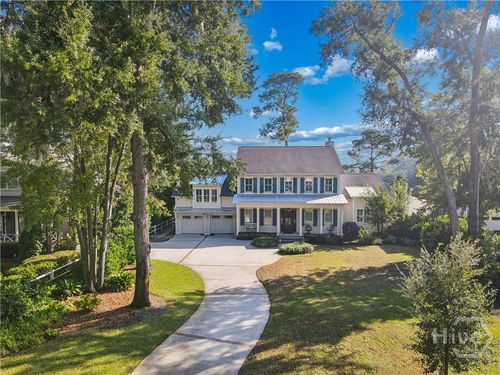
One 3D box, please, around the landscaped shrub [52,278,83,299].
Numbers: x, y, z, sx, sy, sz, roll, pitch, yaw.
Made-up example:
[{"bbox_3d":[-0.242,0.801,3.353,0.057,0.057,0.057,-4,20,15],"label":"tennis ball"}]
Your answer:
[{"bbox_3d":[-10.420,5.689,19.793,1.660,0.860,1.500,0,2,2],"label":"landscaped shrub"}]

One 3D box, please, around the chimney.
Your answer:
[{"bbox_3d":[10.090,-5.739,43.728,1.050,1.250,0.900,0,2,2],"label":"chimney"}]

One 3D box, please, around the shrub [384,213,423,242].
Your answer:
[{"bbox_3d":[16.125,4.108,36.418,3.890,2.870,3.000,0,2,2],"label":"shrub"}]

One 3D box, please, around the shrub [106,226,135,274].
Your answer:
[{"bbox_3d":[-9.155,4.383,24.697,2.080,3.130,2.200,0,2,2],"label":"shrub"}]

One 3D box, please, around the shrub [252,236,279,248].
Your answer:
[{"bbox_3d":[1.485,5.229,33.223,2.430,0.850,2.200,0,2,2],"label":"shrub"}]

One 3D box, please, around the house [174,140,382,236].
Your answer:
[{"bbox_3d":[3.600,0.046,42.027,24.400,10.600,13.000,0,2,2],"label":"house"}]

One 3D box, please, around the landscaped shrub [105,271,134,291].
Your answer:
[{"bbox_3d":[-7.969,5.601,21.168,1.780,0.940,1.600,0,2,2],"label":"landscaped shrub"}]

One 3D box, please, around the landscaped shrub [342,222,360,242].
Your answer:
[{"bbox_3d":[10.514,4.611,35.910,1.820,1.900,1.750,0,2,2],"label":"landscaped shrub"}]

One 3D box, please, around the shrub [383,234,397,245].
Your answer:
[{"bbox_3d":[13.970,5.172,34.719,1.370,0.860,1.300,0,2,2],"label":"shrub"}]

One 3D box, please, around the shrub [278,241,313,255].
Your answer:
[{"bbox_3d":[4.055,5.309,30.895,2.950,0.850,2.500,0,2,2],"label":"shrub"}]

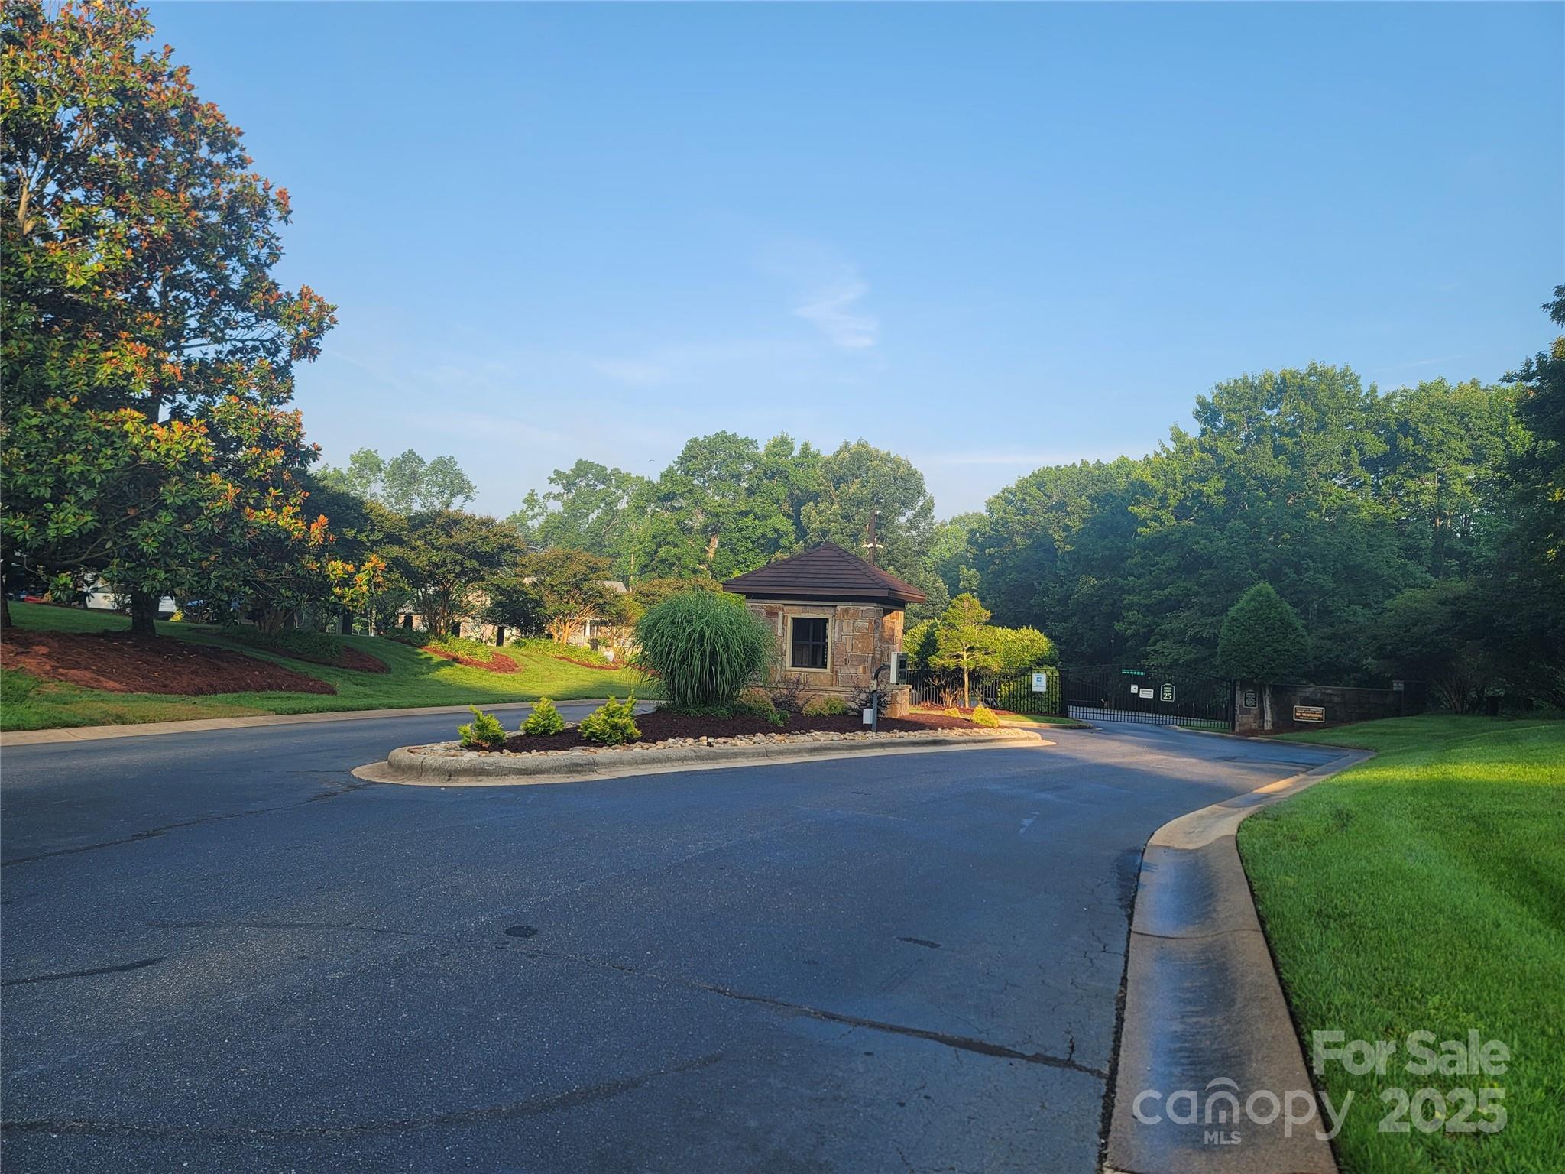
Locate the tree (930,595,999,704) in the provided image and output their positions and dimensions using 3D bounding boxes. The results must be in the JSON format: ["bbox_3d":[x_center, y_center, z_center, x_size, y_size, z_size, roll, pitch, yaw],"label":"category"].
[{"bbox_3d":[5.903,2.034,36.500,2.200,3.700,2.200,2,-3,9],"label":"tree"}]

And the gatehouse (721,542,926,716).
[{"bbox_3d":[1.055,0.926,26.404,3.800,3.920,3.800,1,-3,19],"label":"gatehouse"}]

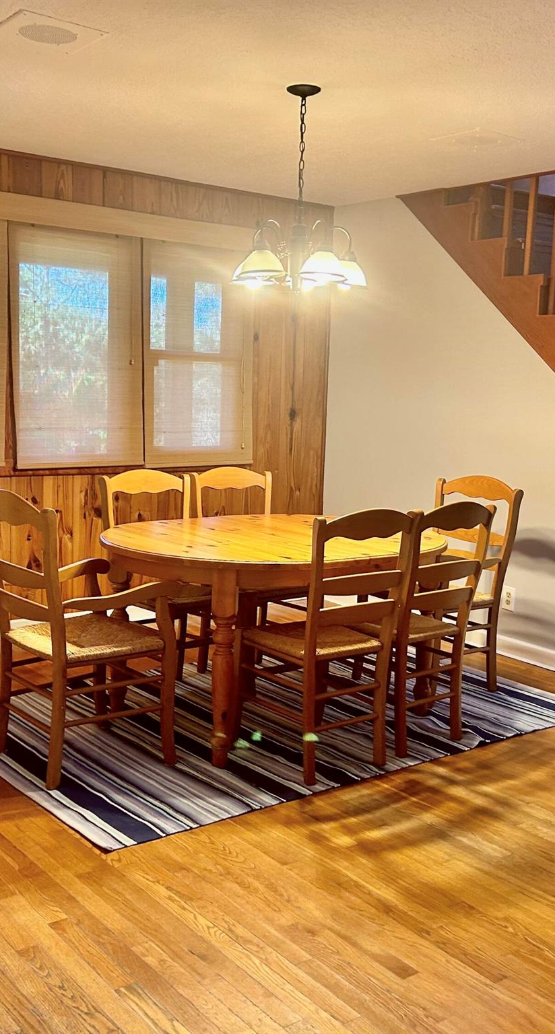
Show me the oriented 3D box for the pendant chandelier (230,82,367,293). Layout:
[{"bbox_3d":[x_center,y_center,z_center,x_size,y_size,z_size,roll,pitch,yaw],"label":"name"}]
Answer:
[{"bbox_3d":[0.085,-1.187,3.778,0.520,0.720,0.520,2,8,0],"label":"pendant chandelier"}]

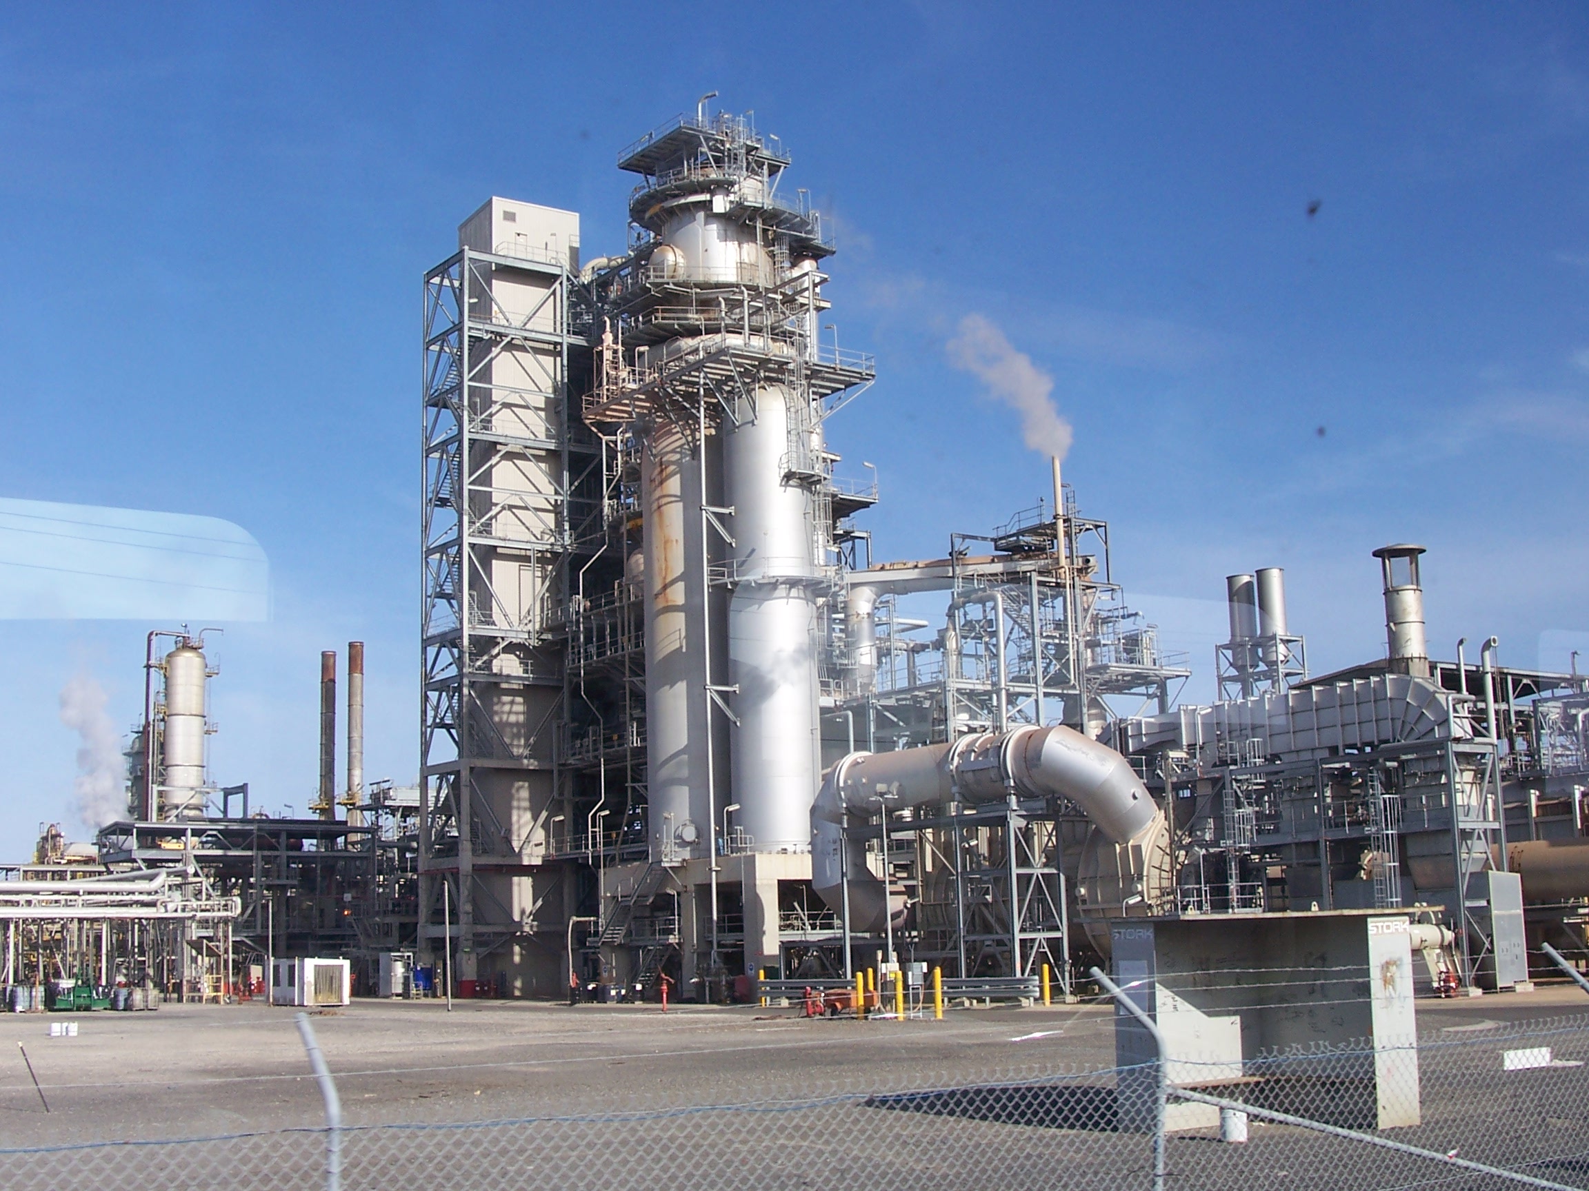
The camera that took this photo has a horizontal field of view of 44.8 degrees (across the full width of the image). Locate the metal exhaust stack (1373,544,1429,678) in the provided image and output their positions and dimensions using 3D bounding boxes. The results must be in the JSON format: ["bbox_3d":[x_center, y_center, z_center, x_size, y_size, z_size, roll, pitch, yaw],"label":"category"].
[{"bbox_3d":[25.319,0.707,80.000,2.215,5.455,2.215,5,-12,-33],"label":"metal exhaust stack"}]

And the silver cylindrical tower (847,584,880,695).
[{"bbox_3d":[3.408,2.342,98.000,1.546,5.566,1.546,-2,-10,0],"label":"silver cylindrical tower"}]

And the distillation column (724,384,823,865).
[{"bbox_3d":[-0.985,1.049,90.000,4.173,21.676,4.173,-2,-10,0],"label":"distillation column"}]

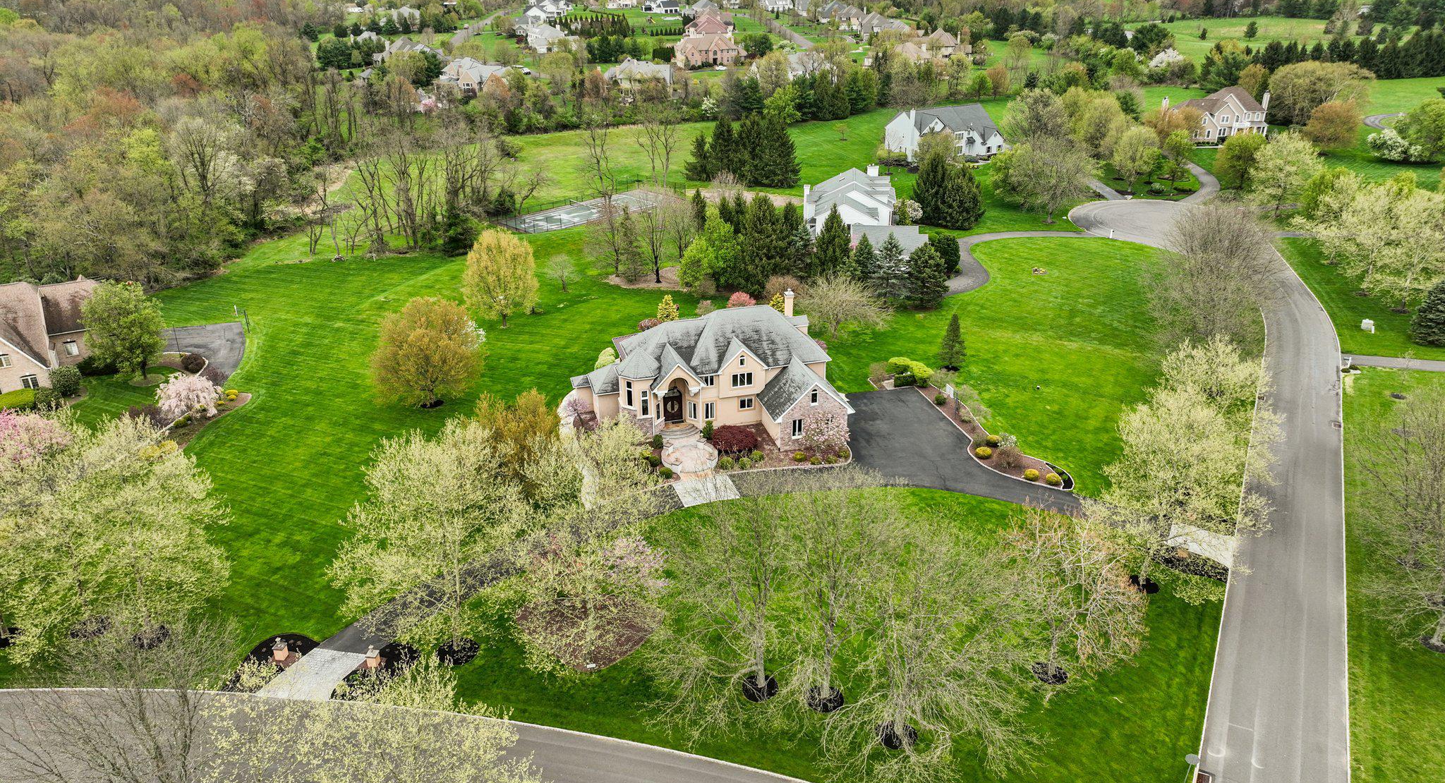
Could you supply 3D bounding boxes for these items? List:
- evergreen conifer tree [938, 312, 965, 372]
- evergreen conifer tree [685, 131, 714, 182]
[{"bbox_3d":[28.610,-6.310,123.130,3.110,7.260,3.110,6,26,13],"label":"evergreen conifer tree"},{"bbox_3d":[-4.720,-50.030,212.400,6.240,10.120,6.240,-1,25,-1],"label":"evergreen conifer tree"}]

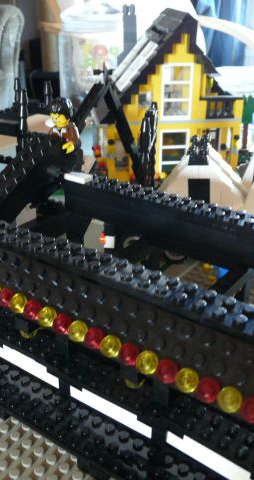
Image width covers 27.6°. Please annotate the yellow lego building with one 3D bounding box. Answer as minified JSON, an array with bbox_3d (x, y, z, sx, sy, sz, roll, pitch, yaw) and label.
[{"bbox_3d":[0.042,-0.155,0.575,0.159,0.180,0.080,-4,26,-11],"label":"yellow lego building"}]

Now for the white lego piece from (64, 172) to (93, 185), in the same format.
[{"bbox_3d":[-0.029,-0.037,0.310,0.016,0.003,0.008,18,31,31],"label":"white lego piece"}]

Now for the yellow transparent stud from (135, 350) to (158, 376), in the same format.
[{"bbox_3d":[0.007,0.044,0.187,0.008,0.008,0.005,18,-11,31],"label":"yellow transparent stud"}]

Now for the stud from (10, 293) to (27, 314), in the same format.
[{"bbox_3d":[-0.046,0.027,0.219,0.008,0.008,0.005,18,-11,31],"label":"stud"}]

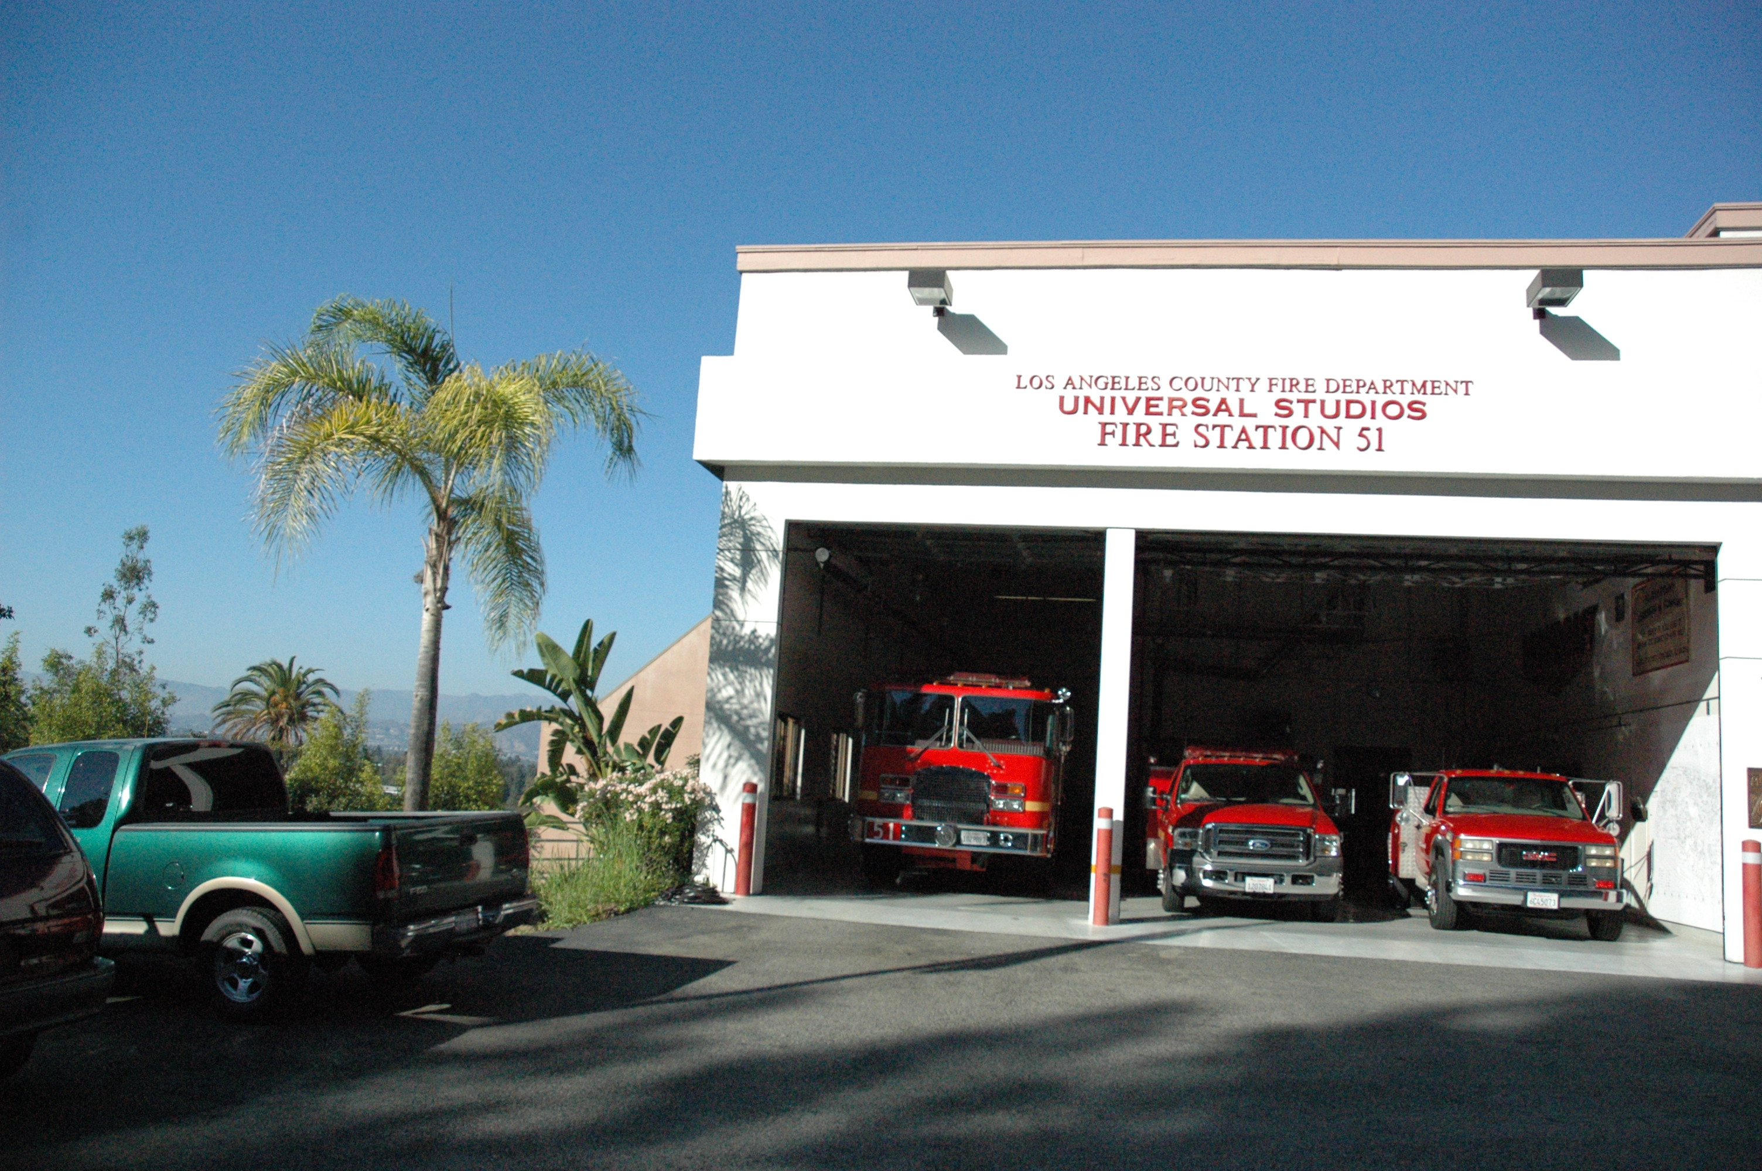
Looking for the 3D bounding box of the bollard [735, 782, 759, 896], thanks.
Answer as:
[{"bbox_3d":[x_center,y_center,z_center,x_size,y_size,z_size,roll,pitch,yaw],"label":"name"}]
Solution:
[{"bbox_3d":[-1.510,2.850,14.800,0.170,1.240,0.170,2,-9,11],"label":"bollard"}]

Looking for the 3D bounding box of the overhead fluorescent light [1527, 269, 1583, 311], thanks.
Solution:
[{"bbox_3d":[6.460,-2.850,12.650,0.390,0.170,0.520,2,-9,11],"label":"overhead fluorescent light"}]

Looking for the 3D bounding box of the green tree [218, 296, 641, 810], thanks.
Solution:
[{"bbox_3d":[-4.860,0.150,14.250,4.500,6.700,4.400,2,-9,11],"label":"green tree"}]

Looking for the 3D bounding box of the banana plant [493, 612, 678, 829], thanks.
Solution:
[{"bbox_3d":[-3.440,1.850,15.600,2.200,3.000,2.000,2,-9,11],"label":"banana plant"}]

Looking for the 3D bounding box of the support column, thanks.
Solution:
[{"bbox_3d":[2.540,1.540,14.450,0.310,4.280,0.330,2,-9,11],"label":"support column"}]

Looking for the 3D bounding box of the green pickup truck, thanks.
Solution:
[{"bbox_3d":[-5.660,2.140,9.950,5.720,1.880,2.020,-2,-8,10],"label":"green pickup truck"}]

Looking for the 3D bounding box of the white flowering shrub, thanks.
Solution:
[{"bbox_3d":[-2.640,2.600,14.600,1.650,1.450,1.500,2,-9,11],"label":"white flowering shrub"}]

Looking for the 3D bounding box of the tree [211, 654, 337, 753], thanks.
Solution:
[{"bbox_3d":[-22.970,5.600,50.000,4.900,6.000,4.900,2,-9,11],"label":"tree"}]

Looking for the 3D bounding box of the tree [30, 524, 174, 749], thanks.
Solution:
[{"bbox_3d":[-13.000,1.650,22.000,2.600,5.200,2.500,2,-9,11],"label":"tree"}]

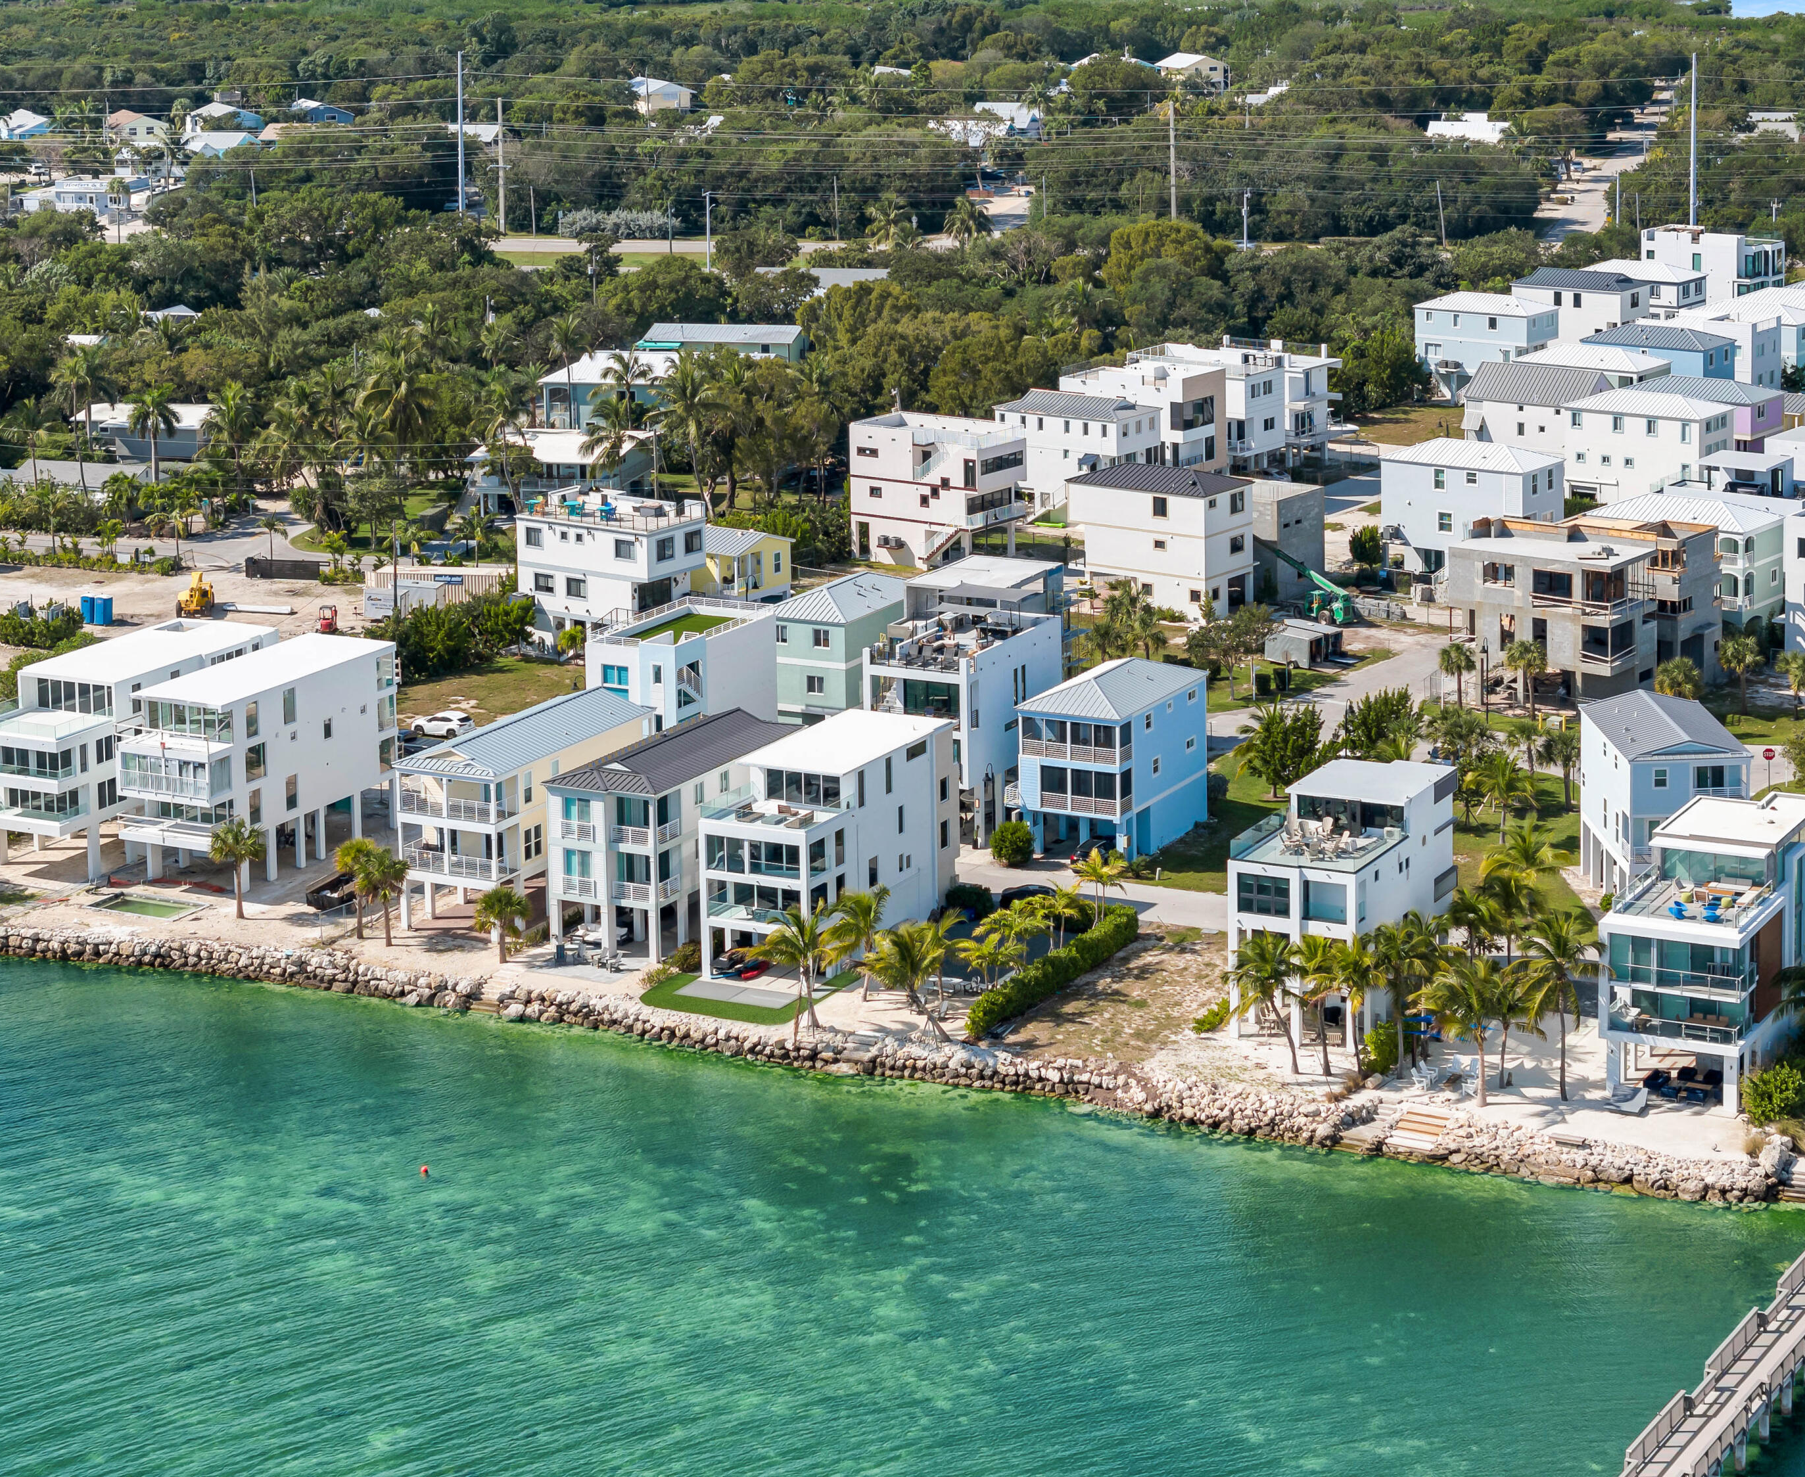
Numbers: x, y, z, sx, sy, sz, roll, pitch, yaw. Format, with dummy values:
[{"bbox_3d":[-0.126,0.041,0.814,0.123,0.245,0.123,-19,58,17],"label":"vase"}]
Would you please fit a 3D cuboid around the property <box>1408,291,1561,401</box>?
[{"bbox_3d":[61.101,-40.786,417.363,13.464,11.505,7.008,10,18,37],"label":"property"}]

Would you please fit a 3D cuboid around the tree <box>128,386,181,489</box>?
[{"bbox_3d":[-71.888,-28.833,382.750,5.194,10.184,5.194,-1,14,0],"label":"tree"}]

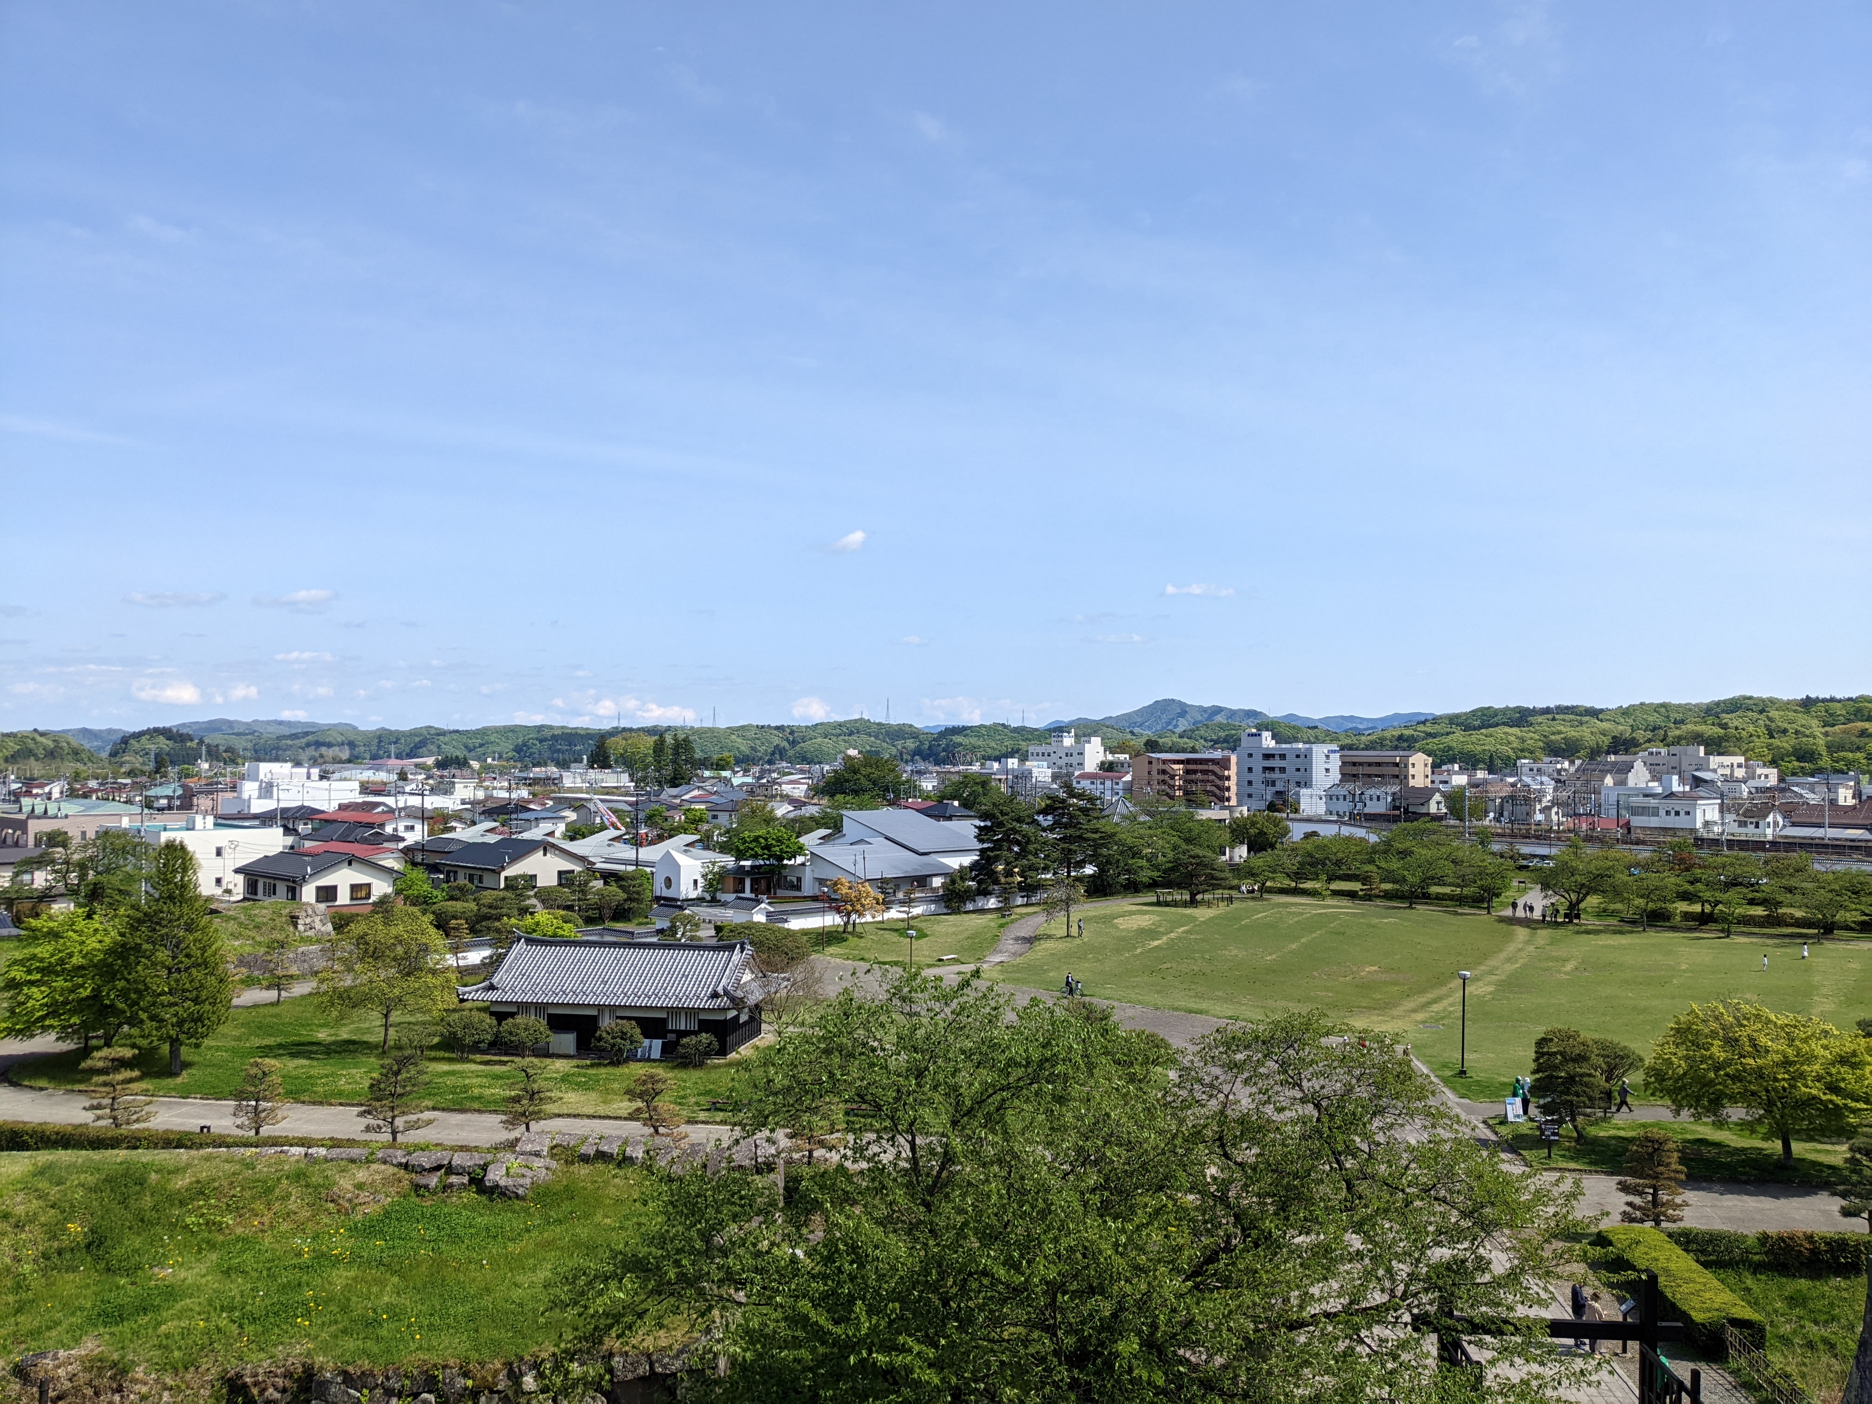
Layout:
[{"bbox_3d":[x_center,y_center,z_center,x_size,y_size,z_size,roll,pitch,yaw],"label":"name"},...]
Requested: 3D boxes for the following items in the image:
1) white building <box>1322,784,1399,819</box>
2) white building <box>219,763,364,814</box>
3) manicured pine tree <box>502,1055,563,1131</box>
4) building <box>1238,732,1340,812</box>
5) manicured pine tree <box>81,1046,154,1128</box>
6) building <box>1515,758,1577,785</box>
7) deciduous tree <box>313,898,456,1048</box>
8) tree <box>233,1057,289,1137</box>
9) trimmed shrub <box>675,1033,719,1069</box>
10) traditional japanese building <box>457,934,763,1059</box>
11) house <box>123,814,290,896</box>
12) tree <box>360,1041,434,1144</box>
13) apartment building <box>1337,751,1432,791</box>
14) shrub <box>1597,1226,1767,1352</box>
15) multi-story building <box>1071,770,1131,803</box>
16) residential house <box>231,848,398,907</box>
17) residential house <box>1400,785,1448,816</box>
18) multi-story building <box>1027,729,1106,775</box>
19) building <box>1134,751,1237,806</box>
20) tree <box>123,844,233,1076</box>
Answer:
[{"bbox_3d":[90.078,20.277,304.003,8.000,6.620,15.500,2,-2,-42],"label":"white building"},{"bbox_3d":[-129.144,18.613,292.716,15.000,12.600,22.000,-2,-2,44],"label":"white building"},{"bbox_3d":[-17.471,16.838,62.693,2.510,3.260,2.510,0,-2,0],"label":"manicured pine tree"},{"bbox_3d":[83.526,16.648,343.911,12.800,19.400,19.000,2,-2,-45],"label":"building"},{"bbox_3d":[-34.943,16.531,62.408,3.000,3.850,2.900,0,-2,0],"label":"manicured pine tree"},{"bbox_3d":[164.145,20.842,392.637,9.500,11.181,13.000,1,-2,-38],"label":"building"},{"bbox_3d":[-29.649,14.865,78.765,7.405,8.010,7.405,0,-2,0],"label":"deciduous tree"},{"bbox_3d":[-28.751,16.754,61.987,2.296,3.320,2.296,0,-2,0],"label":"tree"},{"bbox_3d":[-12.277,17.909,74.991,2.200,1.800,2.100,0,-2,0],"label":"trimmed shrub"},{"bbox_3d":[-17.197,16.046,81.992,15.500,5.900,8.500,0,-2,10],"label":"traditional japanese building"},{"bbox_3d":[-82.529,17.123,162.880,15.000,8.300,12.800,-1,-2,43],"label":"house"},{"bbox_3d":[-22.346,16.205,60.606,3.100,4.400,2.900,0,-2,0],"label":"tree"},{"bbox_3d":[112.794,19.109,369.517,9.000,13.074,23.000,1,-2,-37],"label":"apartment building"},{"bbox_3d":[21.409,16.828,42.345,1.900,1.000,7.600,0,-2,6],"label":"shrub"},{"bbox_3d":[49.609,23.858,420.866,9.000,9.300,17.500,2,-2,-45],"label":"multi-story building"},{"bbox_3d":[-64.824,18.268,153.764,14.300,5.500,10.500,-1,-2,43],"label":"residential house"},{"bbox_3d":[101.608,21.498,306.395,7.800,6.800,8.800,1,-2,-40],"label":"residential house"},{"bbox_3d":[41.939,19.775,466.119,9.500,20.000,23.000,2,-2,-45],"label":"multi-story building"},{"bbox_3d":[69.125,20.827,395.274,11.000,13.985,33.000,2,-2,-44],"label":"building"},{"bbox_3d":[-38.318,12.974,73.804,5.100,11.600,5.000,0,-2,0],"label":"tree"}]

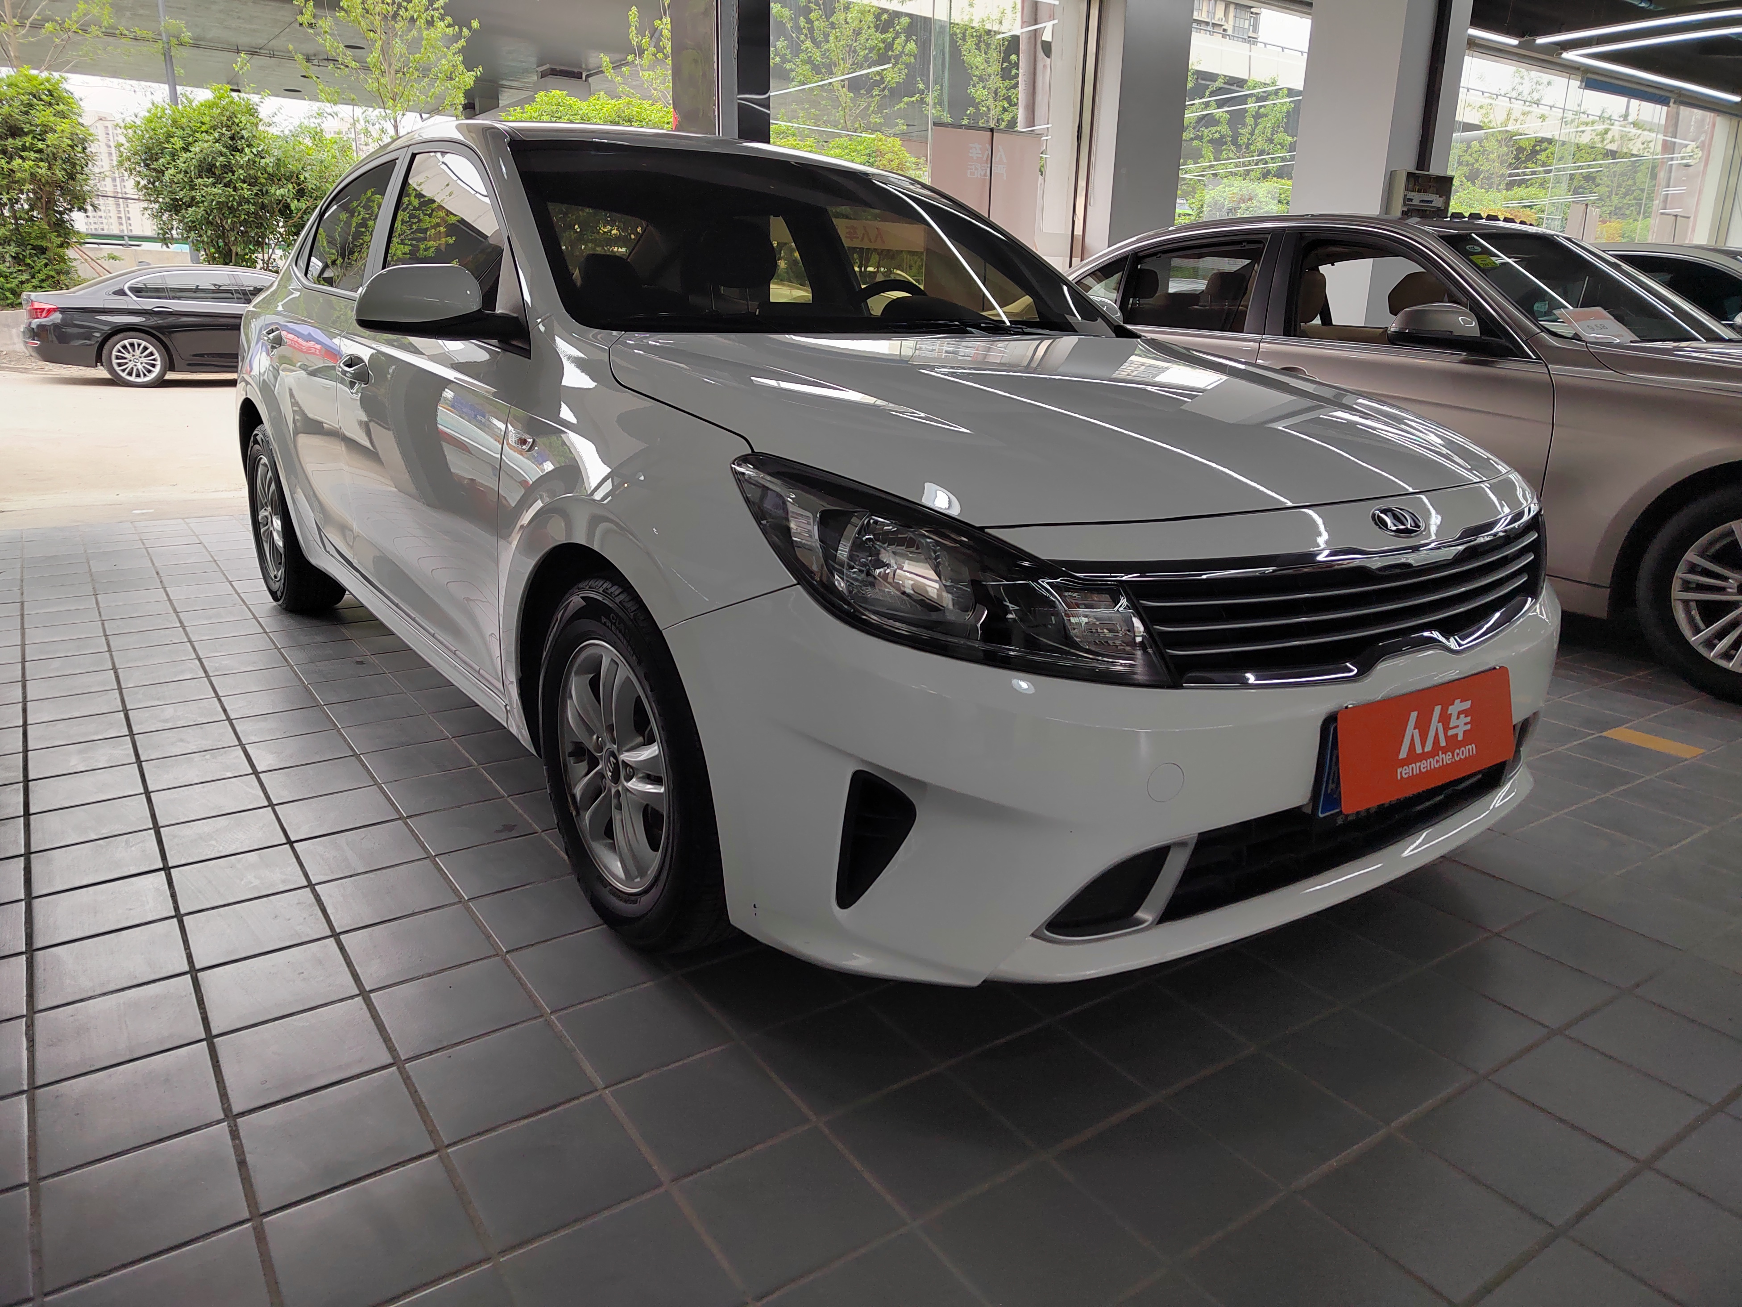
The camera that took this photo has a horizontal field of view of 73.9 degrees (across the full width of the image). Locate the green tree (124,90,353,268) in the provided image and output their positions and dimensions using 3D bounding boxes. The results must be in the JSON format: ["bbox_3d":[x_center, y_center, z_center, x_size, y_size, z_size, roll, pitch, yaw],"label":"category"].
[{"bbox_3d":[-9.539,-6.869,17.466,3.300,3.150,2.800,-10,20,-34],"label":"green tree"}]

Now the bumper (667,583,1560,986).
[{"bbox_3d":[0.567,0.054,1.824,1.680,0.510,0.620,-10,20,-36],"label":"bumper"}]

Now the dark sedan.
[{"bbox_3d":[-8.151,-4.340,15.251,5.000,1.480,1.860,-10,20,-34],"label":"dark sedan"}]

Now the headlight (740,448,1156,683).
[{"bbox_3d":[0.085,-0.103,1.432,0.401,0.237,0.460,-6,18,-26],"label":"headlight"}]

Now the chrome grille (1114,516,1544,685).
[{"bbox_3d":[0.723,-0.075,1.614,1.050,0.175,0.135,-11,21,-36],"label":"chrome grille"}]

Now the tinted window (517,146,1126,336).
[{"bbox_3d":[-0.085,-0.878,2.497,1.370,0.140,0.815,-10,51,-36],"label":"tinted window"}]

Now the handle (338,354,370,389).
[{"bbox_3d":[-1.153,-0.629,2.574,0.050,0.065,0.200,-11,21,-36],"label":"handle"}]

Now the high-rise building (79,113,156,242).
[{"bbox_3d":[-357.937,-222.134,550.000,36.000,76.000,22.000,-9,19,-30],"label":"high-rise building"}]

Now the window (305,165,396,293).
[{"bbox_3d":[-1.323,-1.082,2.959,0.050,0.345,0.620,17,3,-38],"label":"window"}]

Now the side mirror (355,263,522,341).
[{"bbox_3d":[-0.732,-0.592,1.966,0.260,0.135,0.150,-11,21,-36],"label":"side mirror"}]

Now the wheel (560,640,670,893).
[{"bbox_3d":[-0.352,0.167,1.825,0.155,0.395,0.395,-10,20,-36],"label":"wheel"}]

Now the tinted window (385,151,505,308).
[{"bbox_3d":[-0.861,-0.882,2.363,0.050,0.375,0.860,16,3,-41],"label":"tinted window"}]

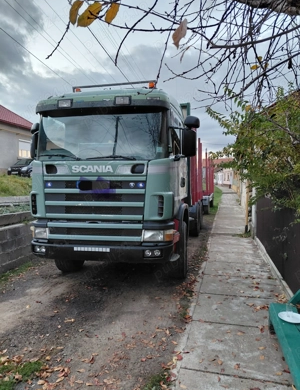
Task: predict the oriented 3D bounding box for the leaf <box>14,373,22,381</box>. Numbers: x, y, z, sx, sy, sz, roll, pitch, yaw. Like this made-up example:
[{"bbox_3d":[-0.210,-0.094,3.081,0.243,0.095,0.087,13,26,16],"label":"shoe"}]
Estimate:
[{"bbox_3d":[-1.183,1.641,2.600,0.075,0.025,0.095,0,2,0],"label":"leaf"}]

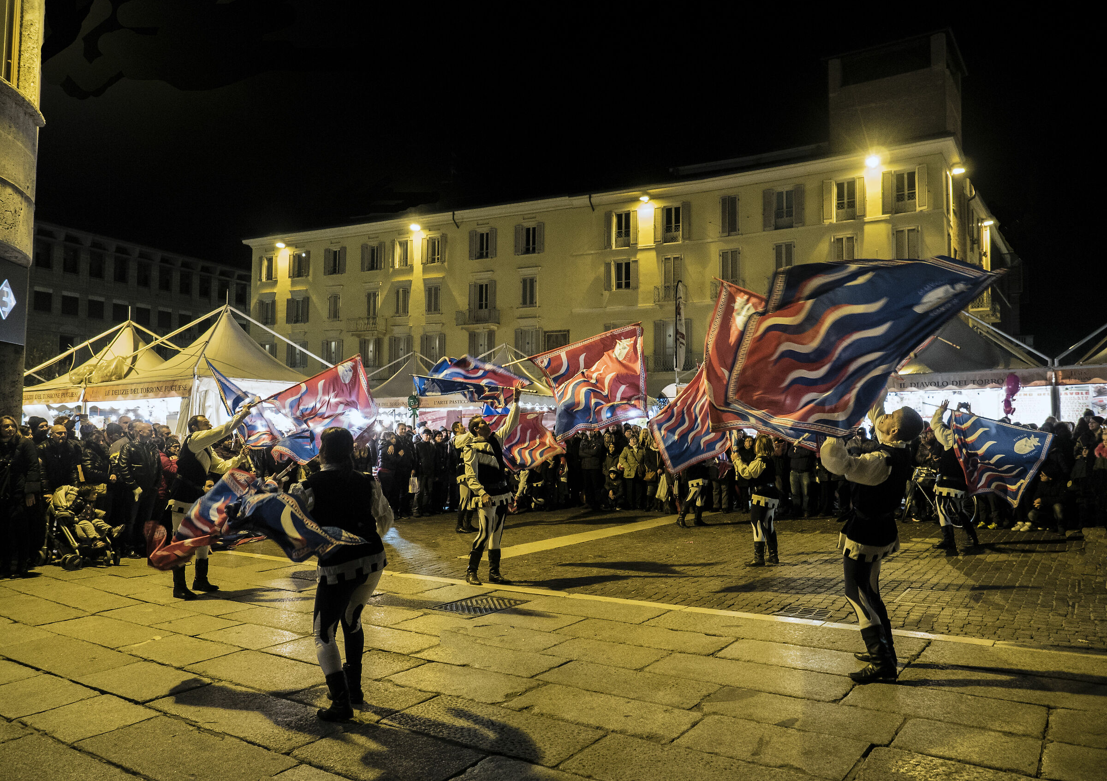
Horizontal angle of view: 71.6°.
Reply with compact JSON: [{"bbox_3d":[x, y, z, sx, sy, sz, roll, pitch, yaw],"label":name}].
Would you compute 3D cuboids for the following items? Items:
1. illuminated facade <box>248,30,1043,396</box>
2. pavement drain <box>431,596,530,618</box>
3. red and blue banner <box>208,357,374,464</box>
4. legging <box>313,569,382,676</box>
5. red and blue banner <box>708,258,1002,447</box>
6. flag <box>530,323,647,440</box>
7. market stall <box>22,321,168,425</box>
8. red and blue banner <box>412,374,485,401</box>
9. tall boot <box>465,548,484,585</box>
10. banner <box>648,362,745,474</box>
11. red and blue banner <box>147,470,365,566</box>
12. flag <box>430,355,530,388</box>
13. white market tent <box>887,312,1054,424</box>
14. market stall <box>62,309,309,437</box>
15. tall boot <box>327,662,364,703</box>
[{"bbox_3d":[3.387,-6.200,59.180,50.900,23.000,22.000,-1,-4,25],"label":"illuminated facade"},{"bbox_3d":[-0.691,2.033,7.194,0.550,0.050,0.790,-2,-4,35],"label":"pavement drain"},{"bbox_3d":[-2.650,0.207,7.800,1.550,1.050,0.500,2,-4,-20],"label":"red and blue banner"},{"bbox_3d":[-1.188,1.317,4.420,0.300,0.640,0.340,-3,-5,44],"label":"legging"},{"bbox_3d":[1.915,-0.249,4.850,1.720,1.180,0.600,0,-3,6],"label":"red and blue banner"},{"bbox_3d":[0.416,-0.095,8.900,1.300,1.080,0.350,-16,0,5],"label":"flag"},{"bbox_3d":[-10.894,0.466,19.600,4.000,4.450,4.000,-2,-4,32],"label":"market stall"},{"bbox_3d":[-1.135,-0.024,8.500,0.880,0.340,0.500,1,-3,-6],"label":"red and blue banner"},{"bbox_3d":[-0.848,1.893,8.339,0.120,0.380,0.280,4,-5,-41],"label":"tall boot"},{"bbox_3d":[1.824,0.284,9.900,1.200,1.500,0.500,1,-3,-3],"label":"banner"},{"bbox_3d":[-1.664,0.715,4.300,1.120,0.560,0.500,1,-4,-6],"label":"red and blue banner"},{"bbox_3d":[-0.867,-0.177,8.500,1.200,0.450,0.550,1,-4,-9],"label":"flag"},{"bbox_3d":[8.598,0.233,16.918,4.000,4.400,4.000,-1,-4,29],"label":"white market tent"},{"bbox_3d":[-7.513,0.354,17.464,4.000,4.450,4.000,-2,-4,32],"label":"market stall"},{"bbox_3d":[-1.228,1.712,4.562,0.235,0.260,0.105,-2,-4,28],"label":"tall boot"}]

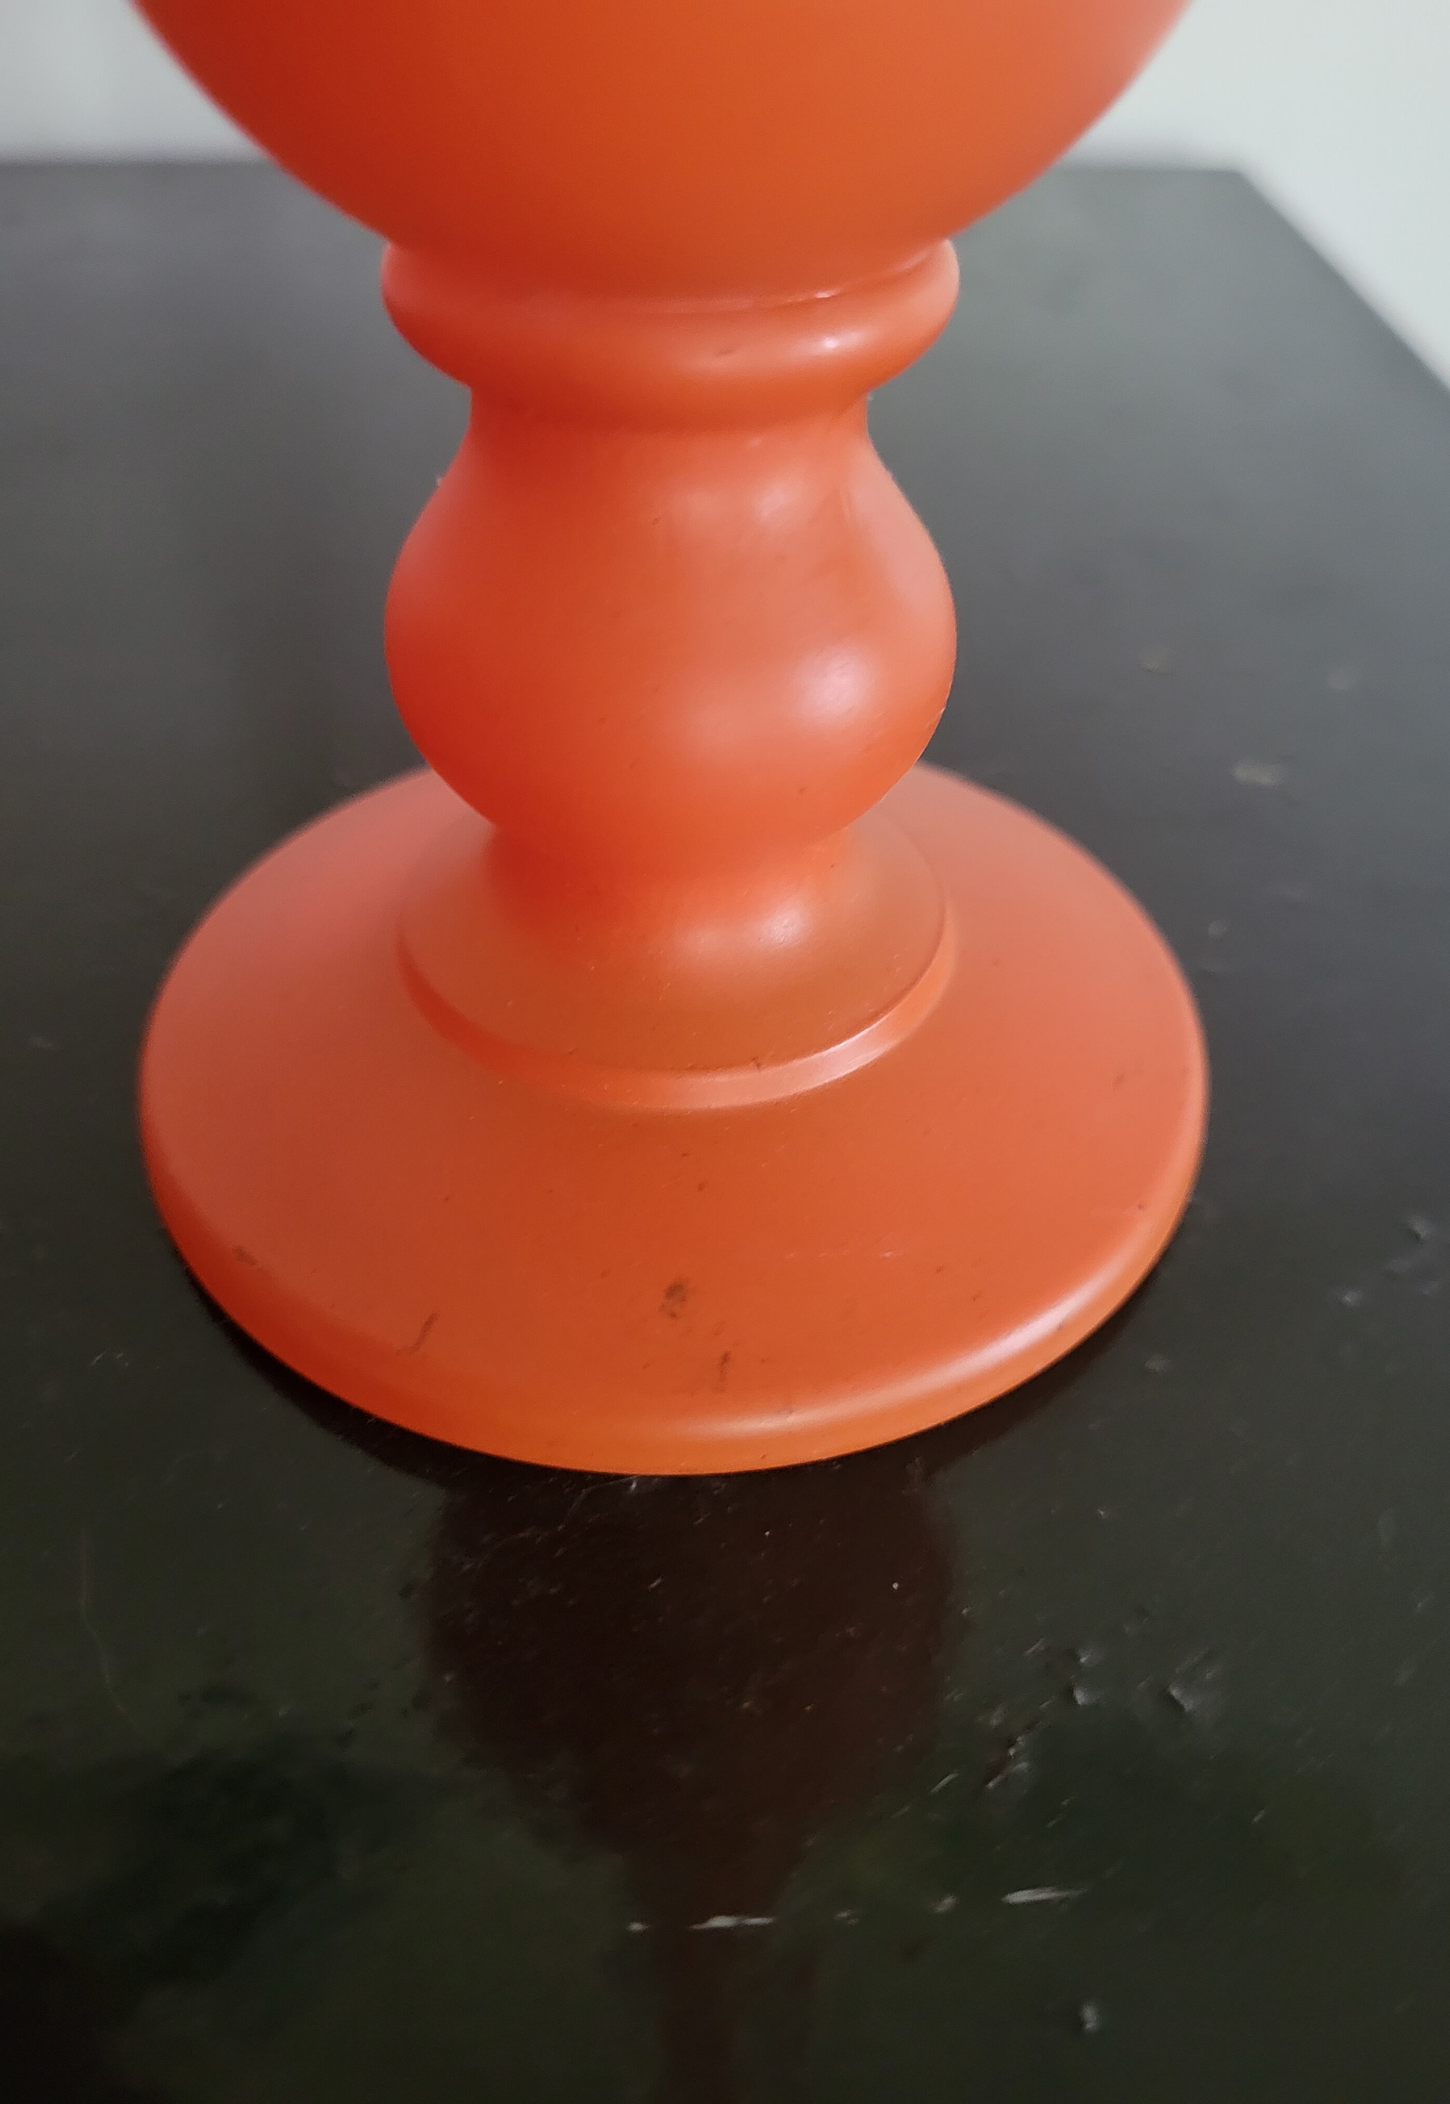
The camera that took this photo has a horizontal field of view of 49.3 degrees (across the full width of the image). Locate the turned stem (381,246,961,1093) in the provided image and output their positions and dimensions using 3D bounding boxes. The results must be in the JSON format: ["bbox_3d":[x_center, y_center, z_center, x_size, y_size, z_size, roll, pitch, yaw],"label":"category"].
[{"bbox_3d":[-0.004,-0.031,0.114,0.044,0.052,0.044,1,42,0],"label":"turned stem"}]

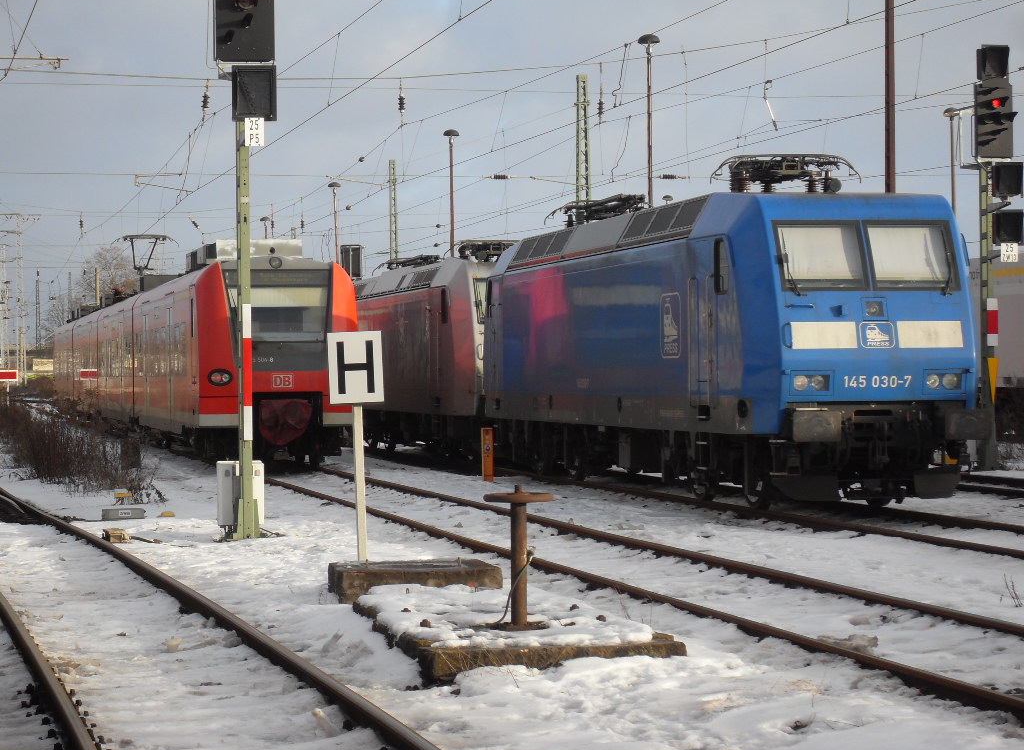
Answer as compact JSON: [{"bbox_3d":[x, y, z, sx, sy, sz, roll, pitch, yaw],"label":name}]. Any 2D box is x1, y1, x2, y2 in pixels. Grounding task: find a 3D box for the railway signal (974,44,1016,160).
[{"bbox_3d":[8.454,-4.777,52.700,0.660,1.980,0.480,-1,0,-11],"label":"railway signal"}]

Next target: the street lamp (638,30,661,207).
[{"bbox_3d":[3.674,-3.612,79.501,0.580,10.720,0.580,-1,0,-11],"label":"street lamp"}]

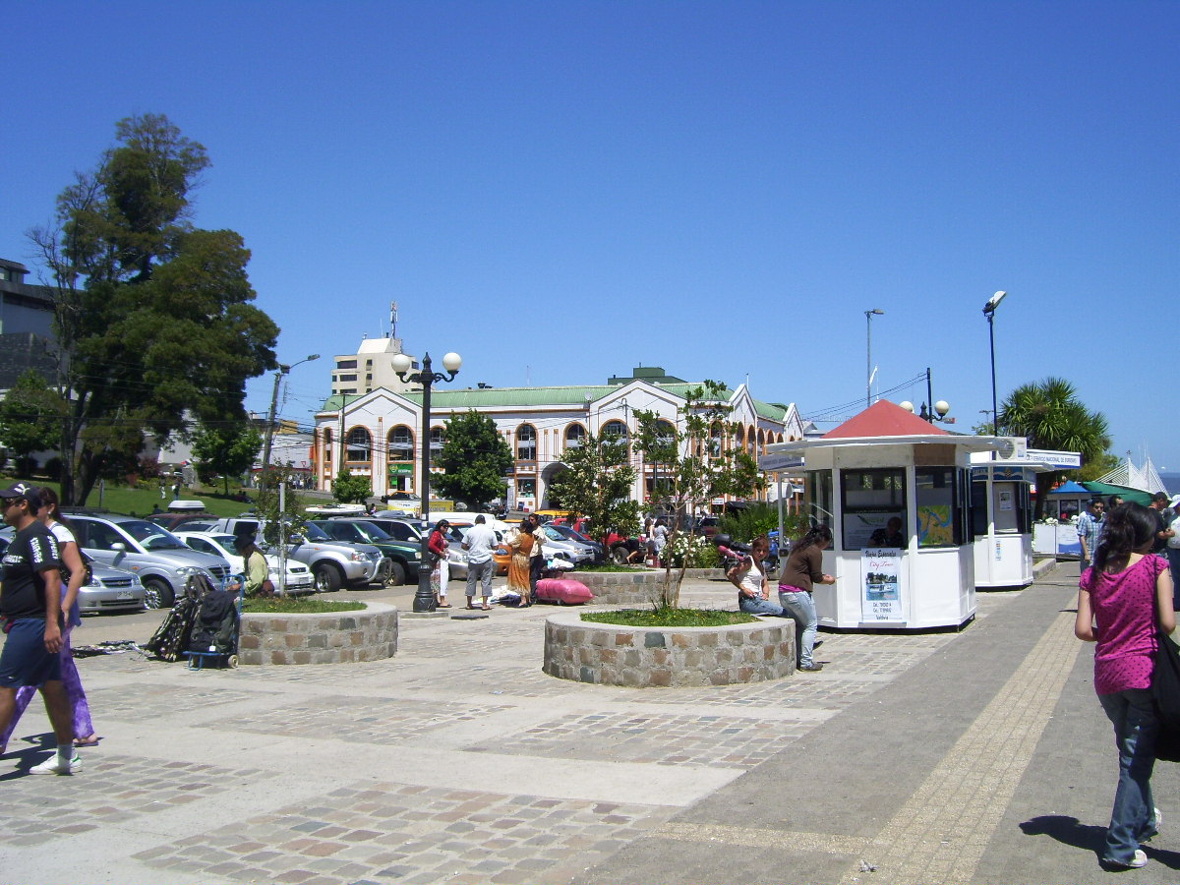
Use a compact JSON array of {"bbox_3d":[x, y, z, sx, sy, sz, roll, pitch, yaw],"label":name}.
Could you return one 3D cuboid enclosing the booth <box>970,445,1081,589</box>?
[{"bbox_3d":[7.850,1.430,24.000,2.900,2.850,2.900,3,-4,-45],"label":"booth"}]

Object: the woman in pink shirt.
[{"bbox_3d":[2.380,1.075,5.450,0.500,1.610,0.420,-2,-3,25],"label":"woman in pink shirt"}]

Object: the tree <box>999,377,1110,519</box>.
[{"bbox_3d":[17.000,0.740,45.000,4.000,6.300,4.000,0,-3,0],"label":"tree"}]

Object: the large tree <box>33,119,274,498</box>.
[{"bbox_3d":[-25.600,-7.700,72.000,13.500,23.500,14.500,0,-3,0],"label":"large tree"}]

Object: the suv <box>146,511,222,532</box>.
[{"bbox_3d":[-12.469,3.152,37.883,1.820,1.780,4.600,-2,-4,23],"label":"suv"}]

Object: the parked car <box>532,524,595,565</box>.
[{"bbox_3d":[-2.129,3.708,43.843,4.200,1.440,1.680,-2,-4,22],"label":"parked car"}]

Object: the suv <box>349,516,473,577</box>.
[{"bbox_3d":[-5.003,2.999,34.459,4.550,1.720,1.830,-2,-4,22],"label":"suv"}]

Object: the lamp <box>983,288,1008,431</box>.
[{"bbox_3d":[11.524,-0.288,35.086,0.750,8.000,0.550,-1,-4,5],"label":"lamp"}]

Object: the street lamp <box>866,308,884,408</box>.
[{"bbox_3d":[11.600,-0.450,50.000,0.850,9.800,0.350,-1,-3,14],"label":"street lamp"}]

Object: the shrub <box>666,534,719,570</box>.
[{"bbox_3d":[2.550,2.700,30.500,1.200,0.980,1.400,0,-3,0],"label":"shrub"}]

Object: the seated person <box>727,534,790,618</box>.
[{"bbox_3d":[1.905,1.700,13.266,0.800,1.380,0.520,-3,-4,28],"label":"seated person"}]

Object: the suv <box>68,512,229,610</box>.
[{"bbox_3d":[-9.404,2.314,24.314,5.100,1.820,1.900,-2,-4,17],"label":"suv"}]

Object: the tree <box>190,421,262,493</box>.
[{"bbox_3d":[-33.100,1.450,112.000,6.600,6.900,6.600,0,-3,0],"label":"tree"}]

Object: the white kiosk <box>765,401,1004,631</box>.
[{"bbox_3d":[4.280,1.017,17.749,3.200,3.280,3.600,-2,-4,22],"label":"white kiosk"}]

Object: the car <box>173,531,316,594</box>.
[{"bbox_3d":[-8.150,2.660,26.800,4.100,1.430,1.710,-1,-3,21],"label":"car"}]

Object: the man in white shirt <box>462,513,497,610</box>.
[{"bbox_3d":[-1.950,2.130,21.800,0.580,1.680,0.380,-1,-3,12],"label":"man in white shirt"}]

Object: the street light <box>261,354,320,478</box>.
[{"bbox_3d":[-19.105,-1.069,78.249,3.600,9.100,0.700,-1,-4,0],"label":"street light"}]

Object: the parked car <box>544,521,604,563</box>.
[{"bbox_3d":[-1.700,3.550,42.500,4.200,1.430,1.690,-2,-3,26],"label":"parked car"}]

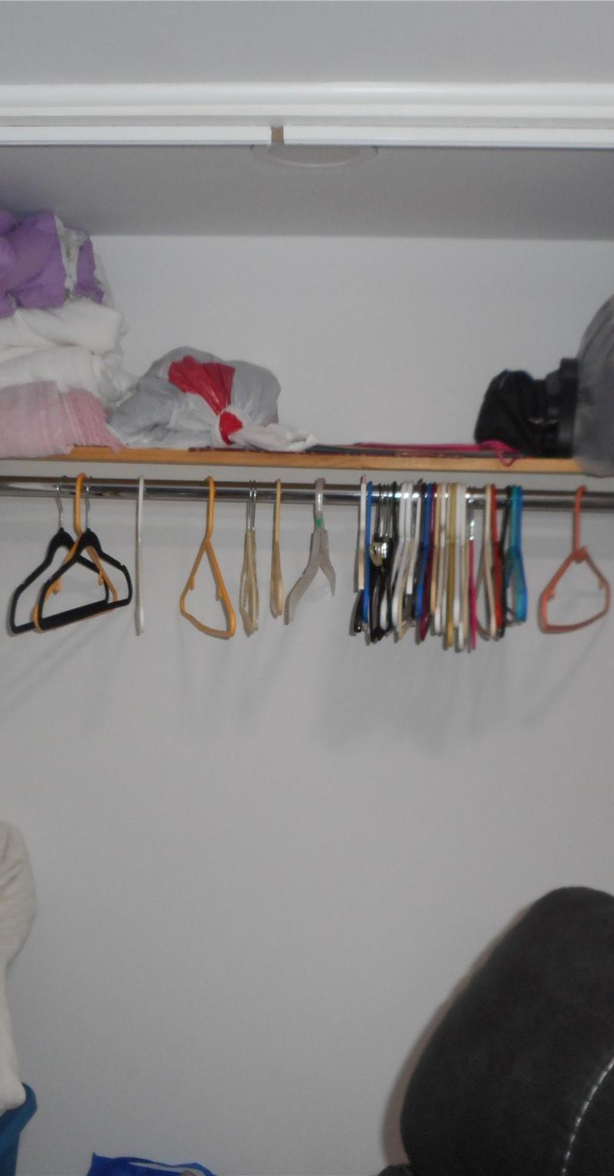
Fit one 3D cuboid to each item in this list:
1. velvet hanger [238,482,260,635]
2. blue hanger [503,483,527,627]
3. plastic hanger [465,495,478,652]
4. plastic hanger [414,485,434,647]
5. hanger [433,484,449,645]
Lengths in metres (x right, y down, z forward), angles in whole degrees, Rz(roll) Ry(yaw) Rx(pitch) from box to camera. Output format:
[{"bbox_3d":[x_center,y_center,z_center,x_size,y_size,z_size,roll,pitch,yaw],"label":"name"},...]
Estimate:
[{"bbox_3d":[-0.086,-0.054,1.740,0.012,0.224,0.420,1,3,-5],"label":"velvet hanger"},{"bbox_3d":[0.343,-0.063,1.852,0.014,0.208,0.430,2,3,7],"label":"blue hanger"},{"bbox_3d":[0.247,-0.039,1.719,0.010,0.229,0.435,2,3,7],"label":"plastic hanger"},{"bbox_3d":[0.201,-0.052,1.861,0.013,0.240,0.420,2,3,7],"label":"plastic hanger"},{"bbox_3d":[0.205,-0.046,1.721,0.012,0.226,0.410,2,3,7],"label":"hanger"}]

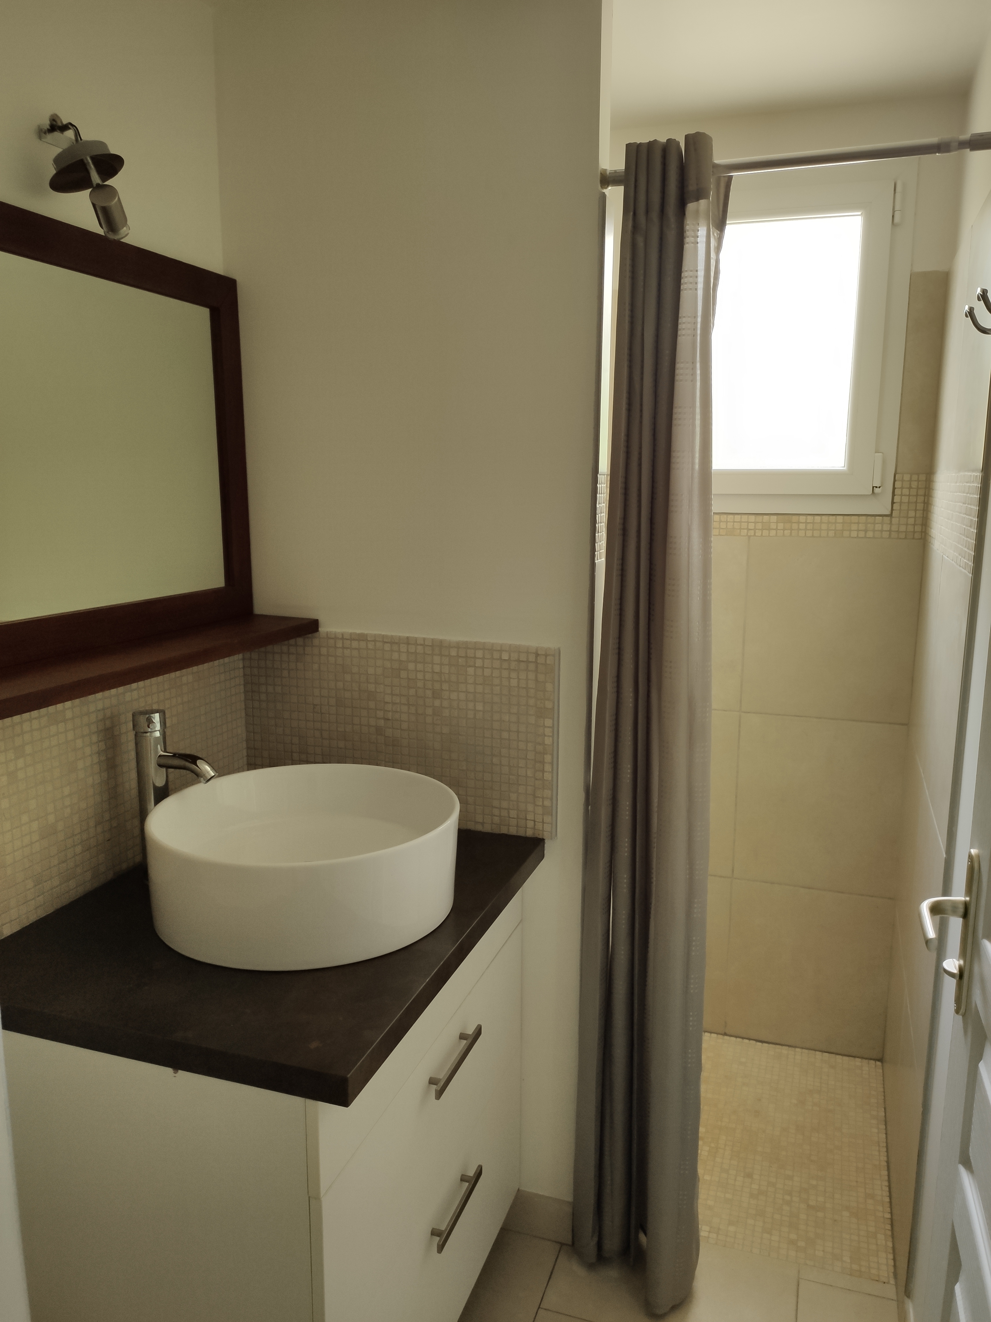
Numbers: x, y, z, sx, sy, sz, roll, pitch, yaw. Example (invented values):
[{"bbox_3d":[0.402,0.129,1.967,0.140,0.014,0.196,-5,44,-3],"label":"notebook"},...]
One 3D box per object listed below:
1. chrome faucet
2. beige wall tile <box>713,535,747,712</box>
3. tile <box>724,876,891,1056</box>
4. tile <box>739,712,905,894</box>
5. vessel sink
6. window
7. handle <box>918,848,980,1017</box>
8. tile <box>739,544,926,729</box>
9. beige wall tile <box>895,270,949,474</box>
[{"bbox_3d":[-0.514,0.225,1.613,0.152,0.284,0.052,4,11,19],"label":"chrome faucet"},{"bbox_3d":[0.417,-0.104,2.596,0.447,0.447,0.010,4,11,19],"label":"beige wall tile"},{"bbox_3d":[0.821,0.809,2.619,0.402,0.446,0.010,4,11,19],"label":"tile"},{"bbox_3d":[0.822,0.365,2.539,0.402,0.454,0.010,4,11,19],"label":"tile"},{"bbox_3d":[-0.294,0.303,1.554,0.470,0.154,0.470,0,10,0],"label":"vessel sink"},{"bbox_3d":[0.657,-0.759,2.410,0.618,0.794,0.070,4,11,19],"label":"window"},{"bbox_3d":[0.542,0.333,1.191,0.062,0.200,0.140,3,11,17],"label":"handle"},{"bbox_3d":[0.824,-0.078,2.458,0.409,0.447,0.010,4,11,19],"label":"tile"},{"bbox_3d":[0.984,-0.664,2.297,0.080,0.451,0.010,4,11,19],"label":"beige wall tile"}]

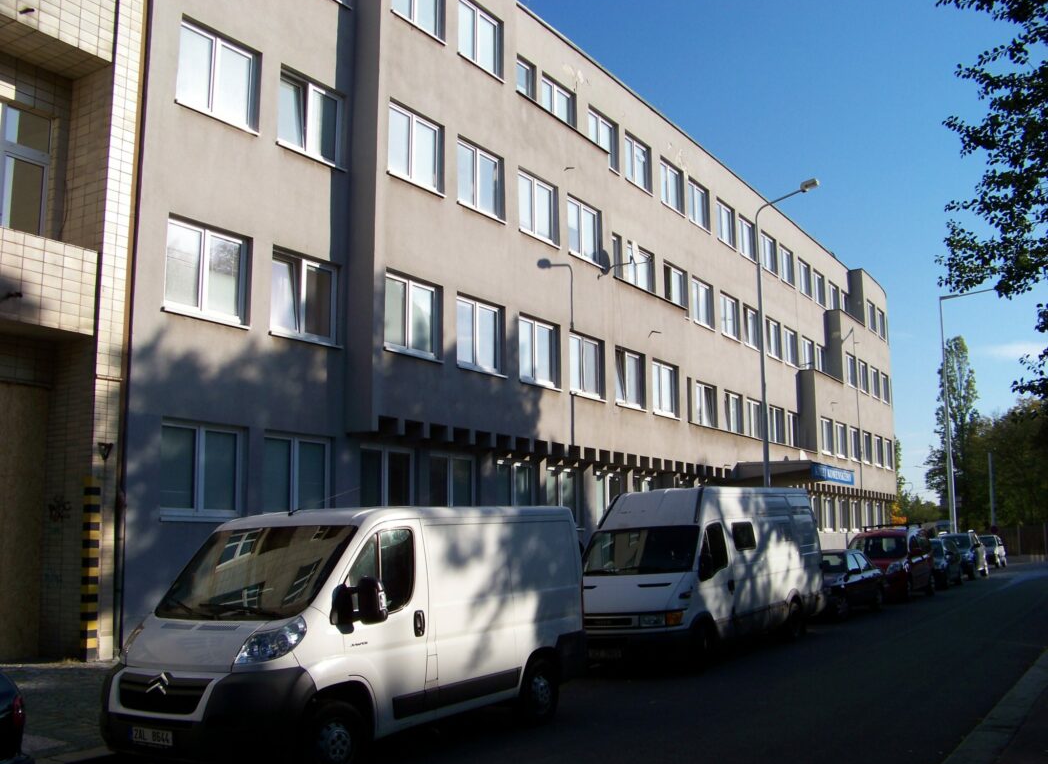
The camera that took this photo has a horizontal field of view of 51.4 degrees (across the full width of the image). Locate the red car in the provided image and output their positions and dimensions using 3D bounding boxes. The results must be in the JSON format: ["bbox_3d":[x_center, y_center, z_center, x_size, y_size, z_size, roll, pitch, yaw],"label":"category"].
[{"bbox_3d":[9.206,4.588,27.795,1.770,1.830,4.250,-6,-10,31],"label":"red car"}]

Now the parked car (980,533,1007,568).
[{"bbox_3d":[20.433,7.487,48.748,1.670,1.450,4.050,-5,-9,29],"label":"parked car"}]

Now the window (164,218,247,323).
[{"bbox_3d":[-5.003,-1.717,17.233,0.130,1.404,1.643,-5,-10,33],"label":"window"}]

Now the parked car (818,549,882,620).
[{"bbox_3d":[6.263,4.249,22.808,1.680,1.410,4.250,-6,-10,31],"label":"parked car"}]

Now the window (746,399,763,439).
[{"bbox_3d":[7.881,1.314,37.108,0.140,1.326,1.610,-6,-10,31],"label":"window"}]

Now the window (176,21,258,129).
[{"bbox_3d":[-4.975,-4.938,17.732,0.130,1.378,1.643,-5,-10,33],"label":"window"}]

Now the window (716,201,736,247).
[{"bbox_3d":[6.741,-5.224,36.252,0.140,1.295,1.610,-6,-10,31],"label":"window"}]

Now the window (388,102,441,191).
[{"bbox_3d":[-2.025,-4.371,20.354,0.140,1.300,1.610,-6,-10,31],"label":"window"}]

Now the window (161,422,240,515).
[{"bbox_3d":[-4.738,1.303,16.073,0.140,1.350,1.610,-6,-10,31],"label":"window"}]

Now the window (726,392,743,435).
[{"bbox_3d":[6.703,1.079,35.039,0.130,1.351,1.537,-5,-10,33],"label":"window"}]

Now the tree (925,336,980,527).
[{"bbox_3d":[32.314,4.552,82.000,3.988,15.984,3.988,-3,-9,21],"label":"tree"}]

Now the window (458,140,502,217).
[{"bbox_3d":[-0.892,-4.122,22.205,0.140,1.300,1.610,-6,-10,31],"label":"window"}]

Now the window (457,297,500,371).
[{"bbox_3d":[-0.923,-0.942,22.043,0.130,1.385,1.623,-5,-10,33],"label":"window"}]

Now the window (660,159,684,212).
[{"bbox_3d":[4.404,-5.873,32.846,0.150,1.400,1.700,-6,-10,31],"label":"window"}]

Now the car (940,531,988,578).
[{"bbox_3d":[14.249,5.777,36.188,1.750,1.570,4.300,-6,-10,31],"label":"car"}]

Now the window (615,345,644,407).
[{"bbox_3d":[2.652,-0.083,27.713,0.150,1.400,1.700,-6,-10,31],"label":"window"}]

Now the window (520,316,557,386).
[{"bbox_3d":[0.297,-0.638,23.866,0.150,1.400,1.700,-6,-10,31],"label":"window"}]

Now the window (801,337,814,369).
[{"bbox_3d":[11.273,-1.034,43.323,0.140,1.300,1.610,-6,-10,31],"label":"window"}]

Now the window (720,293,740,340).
[{"bbox_3d":[6.777,-2.149,36.189,0.150,1.400,1.700,-6,-10,31],"label":"window"}]

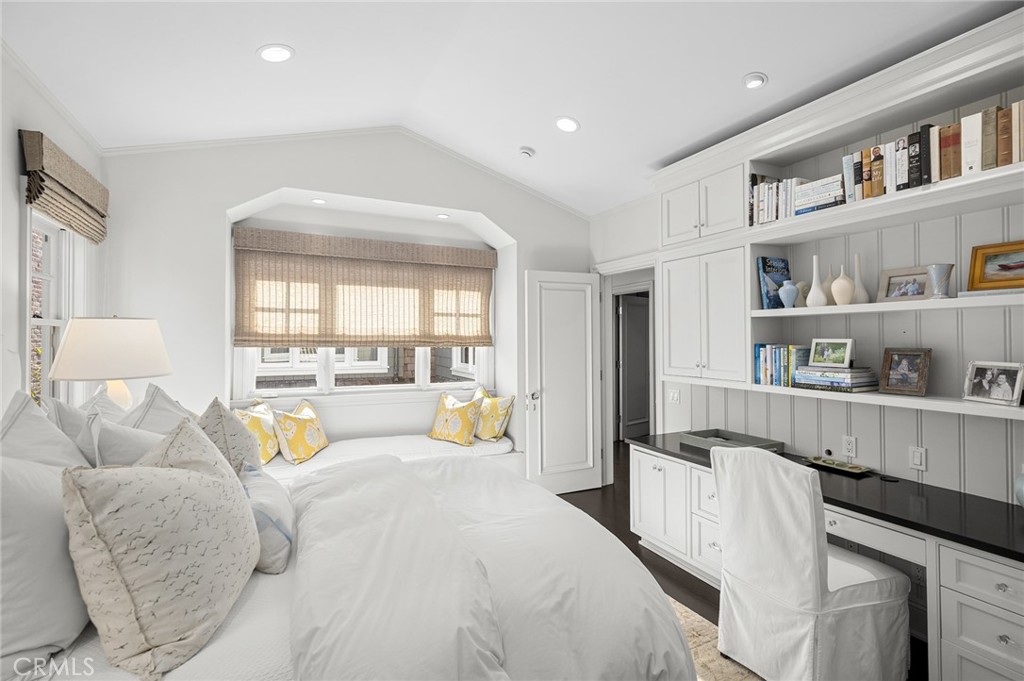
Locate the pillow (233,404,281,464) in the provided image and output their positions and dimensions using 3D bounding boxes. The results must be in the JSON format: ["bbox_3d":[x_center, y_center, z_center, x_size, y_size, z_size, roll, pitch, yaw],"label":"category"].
[{"bbox_3d":[-1.938,0.700,3.505,0.160,0.450,0.450,-21,4,-9],"label":"pillow"}]

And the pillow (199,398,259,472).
[{"bbox_3d":[-1.217,0.490,2.032,0.180,0.500,0.500,-15,7,-28],"label":"pillow"}]

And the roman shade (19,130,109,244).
[{"bbox_3d":[-2.465,-0.800,2.550,0.095,0.370,0.910,0,0,-27],"label":"roman shade"}]

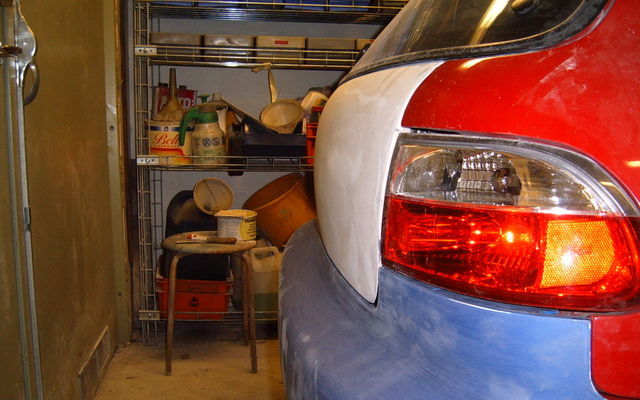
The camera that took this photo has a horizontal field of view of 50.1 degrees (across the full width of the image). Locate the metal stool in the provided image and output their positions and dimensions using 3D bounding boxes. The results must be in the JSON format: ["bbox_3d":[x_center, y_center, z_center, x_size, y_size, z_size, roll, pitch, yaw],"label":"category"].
[{"bbox_3d":[-0.398,0.365,2.495,0.340,0.452,0.340,-1,8,-11],"label":"metal stool"}]

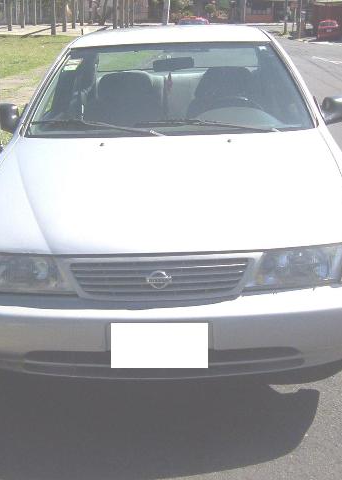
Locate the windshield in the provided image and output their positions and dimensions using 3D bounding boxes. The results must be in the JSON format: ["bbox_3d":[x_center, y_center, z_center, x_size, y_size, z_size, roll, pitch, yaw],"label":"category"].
[{"bbox_3d":[-0.010,-0.781,3.649,1.400,0.400,0.760,-1,18,3],"label":"windshield"}]

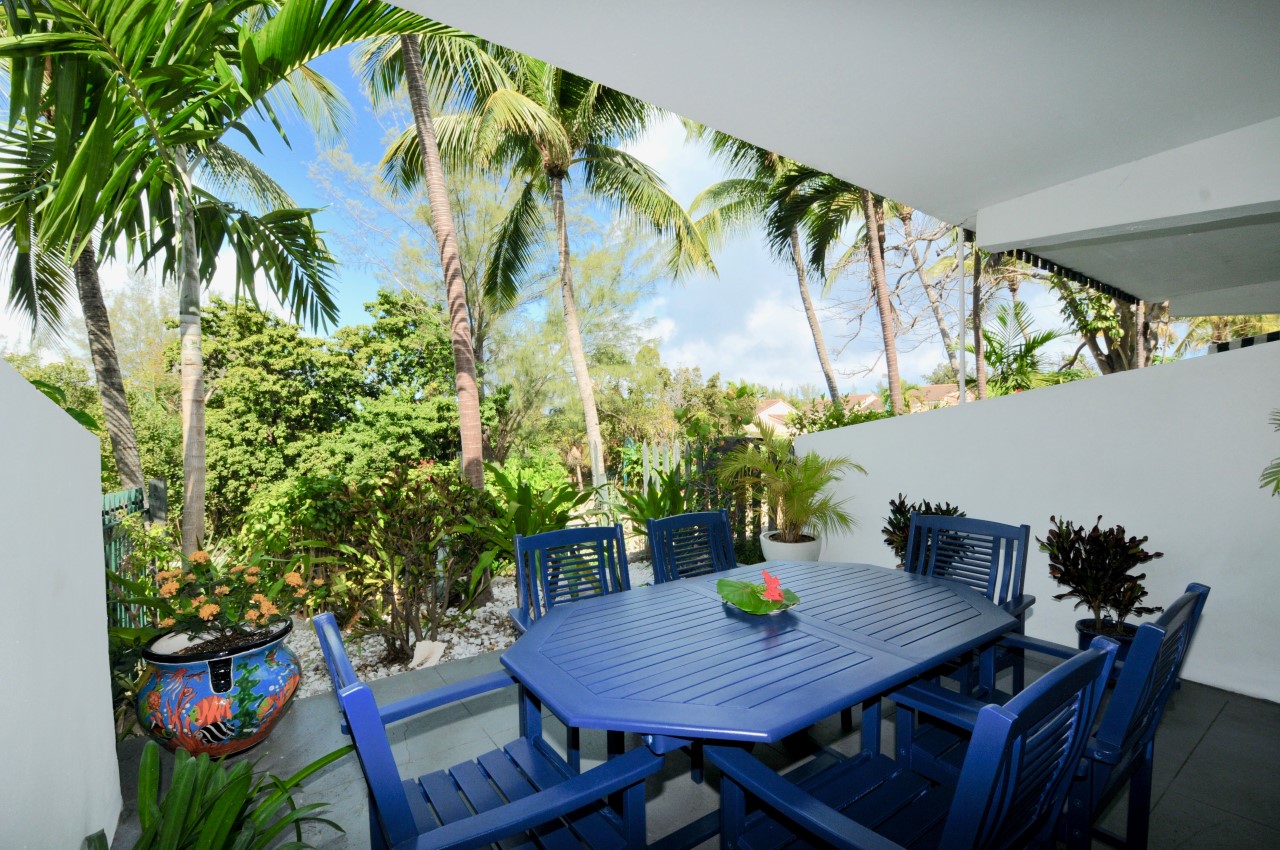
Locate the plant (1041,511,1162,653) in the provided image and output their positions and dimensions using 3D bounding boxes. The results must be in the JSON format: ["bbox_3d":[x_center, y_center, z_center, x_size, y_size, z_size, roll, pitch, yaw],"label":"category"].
[{"bbox_3d":[2.593,0.966,2.965,0.520,0.900,0.520,0,1,-40],"label":"plant"}]

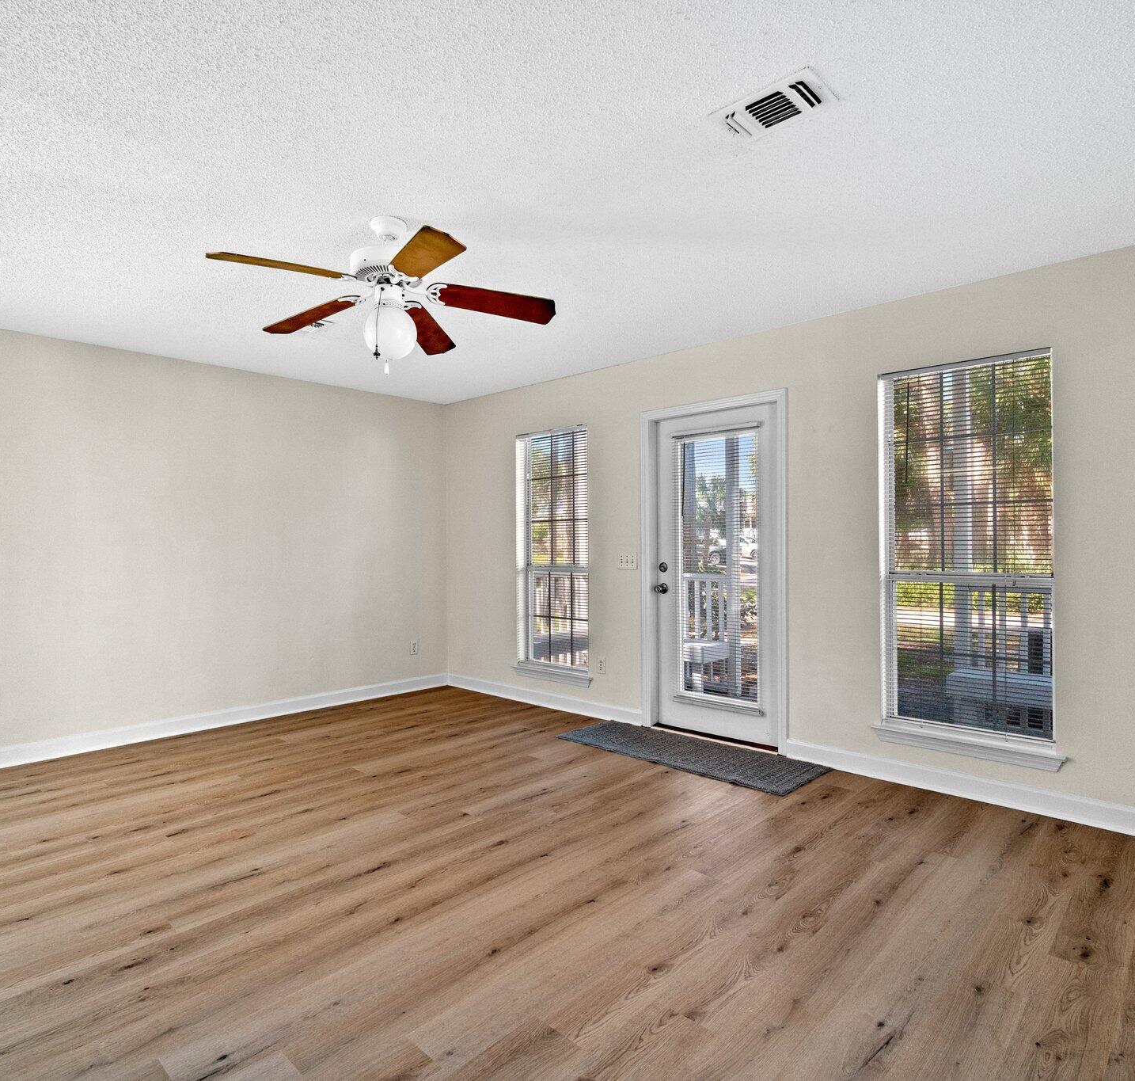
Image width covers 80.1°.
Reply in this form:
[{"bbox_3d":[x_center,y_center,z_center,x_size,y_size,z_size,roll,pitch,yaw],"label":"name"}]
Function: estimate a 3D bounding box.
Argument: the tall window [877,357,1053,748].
[{"bbox_3d":[1.925,0.025,3.284,0.727,1.771,0.051,-1,0,43],"label":"tall window"}]

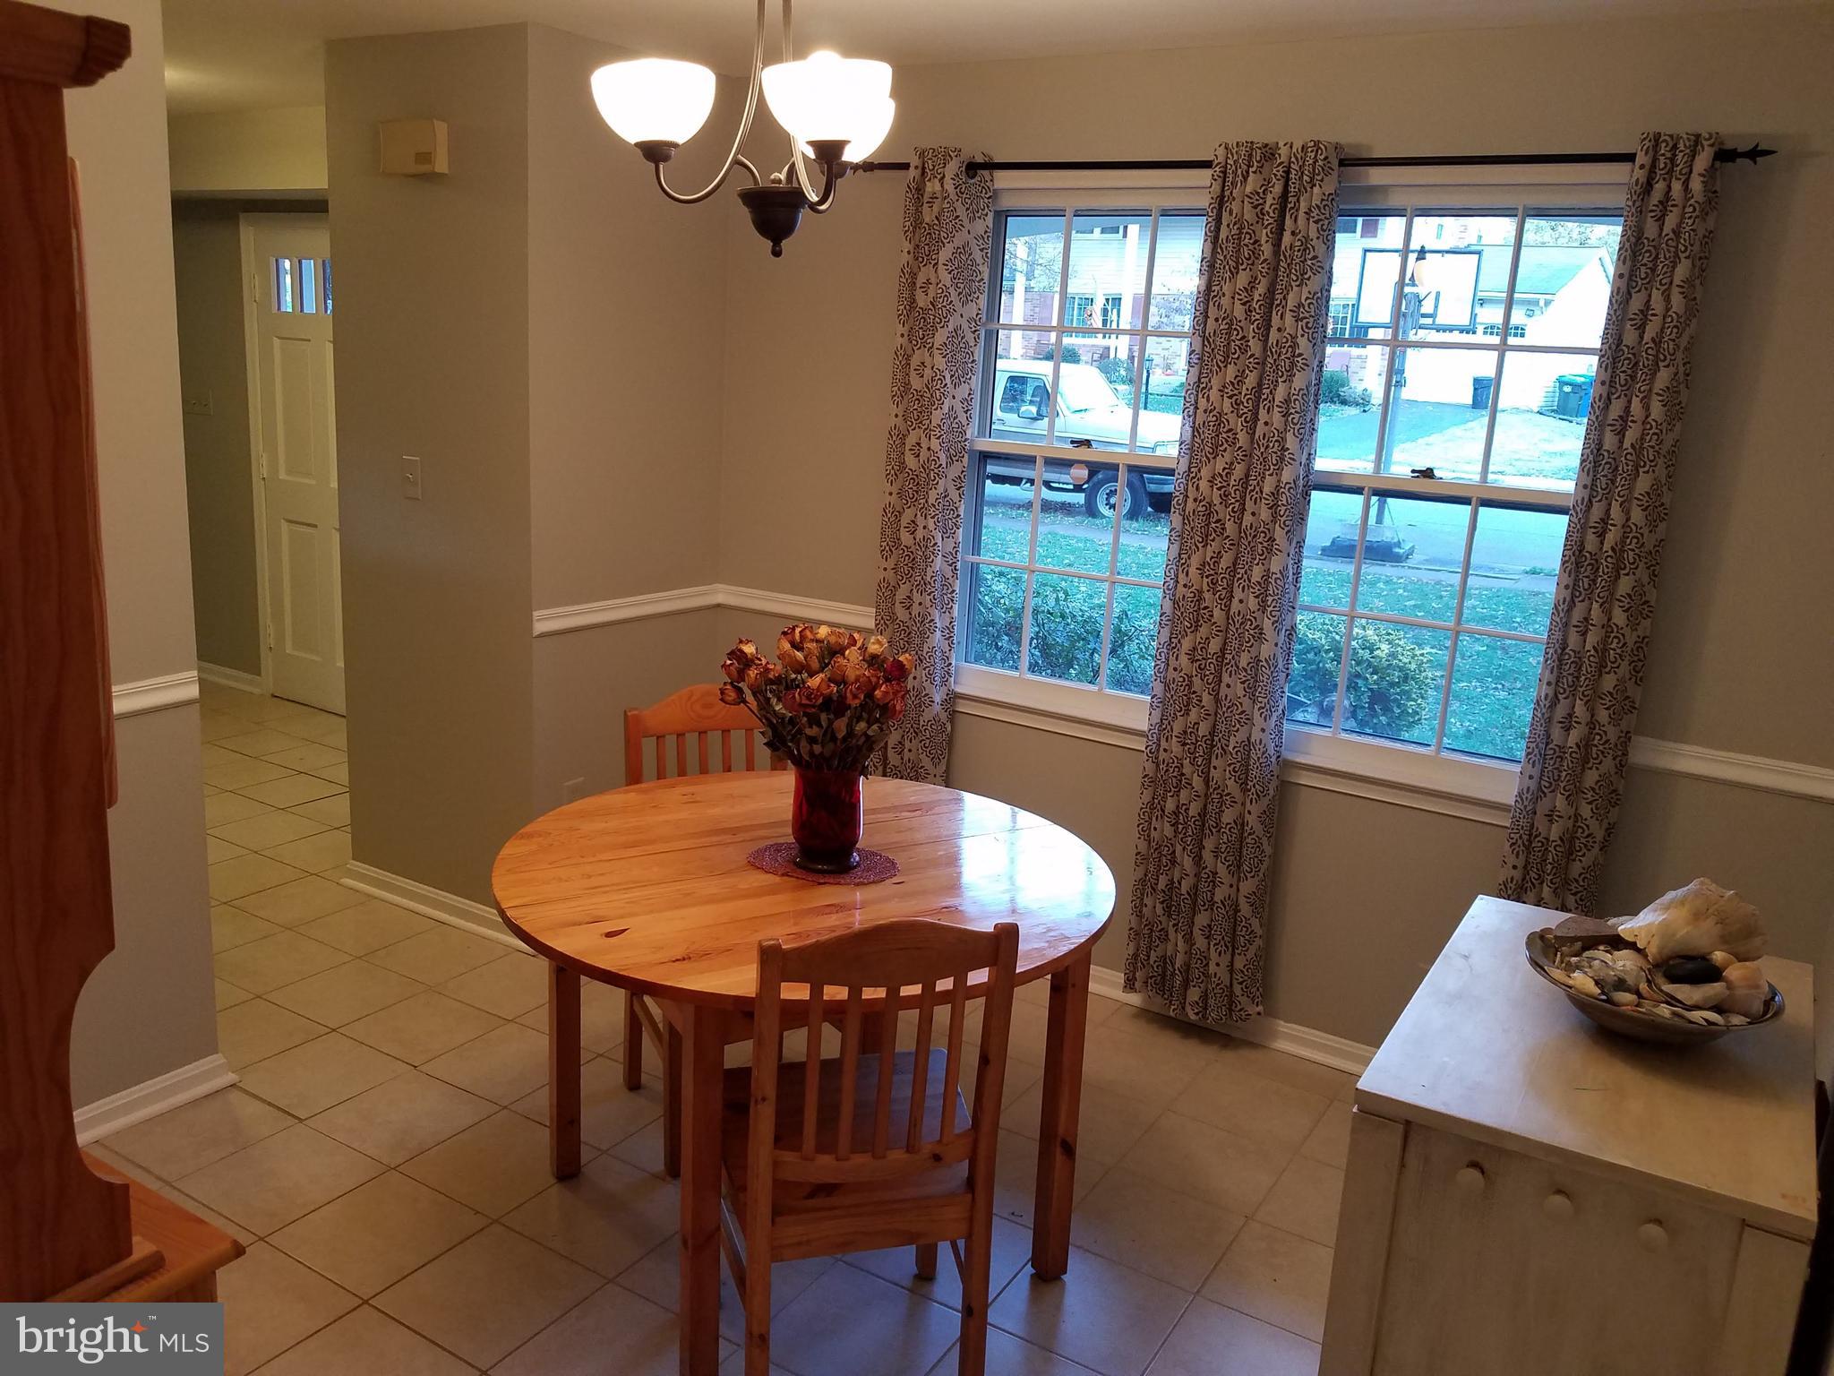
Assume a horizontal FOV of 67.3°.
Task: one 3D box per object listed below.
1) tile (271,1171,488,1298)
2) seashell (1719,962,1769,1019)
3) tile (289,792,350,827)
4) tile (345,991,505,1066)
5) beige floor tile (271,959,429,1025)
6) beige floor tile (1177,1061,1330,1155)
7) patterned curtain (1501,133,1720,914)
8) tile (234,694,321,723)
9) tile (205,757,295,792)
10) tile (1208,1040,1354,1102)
[{"bbox_3d":[-1.046,1.065,2.692,0.299,0.010,0.299,12,15,29],"label":"tile"},{"bbox_3d":[1.032,0.378,1.718,0.060,0.058,0.047,12,15,32],"label":"seashell"},{"bbox_3d":[-2.074,0.445,4.996,0.299,0.010,0.299,12,15,29],"label":"tile"},{"bbox_3d":[-1.247,0.859,3.486,0.295,0.010,0.295,12,15,29],"label":"tile"},{"bbox_3d":[-1.503,0.805,3.632,0.295,0.010,0.295,12,15,29],"label":"beige floor tile"},{"bbox_3d":[0.826,1.037,3.401,0.295,0.010,0.295,12,15,29],"label":"beige floor tile"},{"bbox_3d":[1.457,-0.063,2.973,0.210,2.140,0.100,11,15,30],"label":"patterned curtain"},{"bbox_3d":[-2.900,0.110,6.162,0.299,0.010,0.299,12,15,29],"label":"tile"},{"bbox_3d":[-2.559,0.340,5.229,0.298,0.015,0.298,11,15,29],"label":"tile"},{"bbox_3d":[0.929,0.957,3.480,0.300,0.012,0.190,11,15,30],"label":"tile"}]

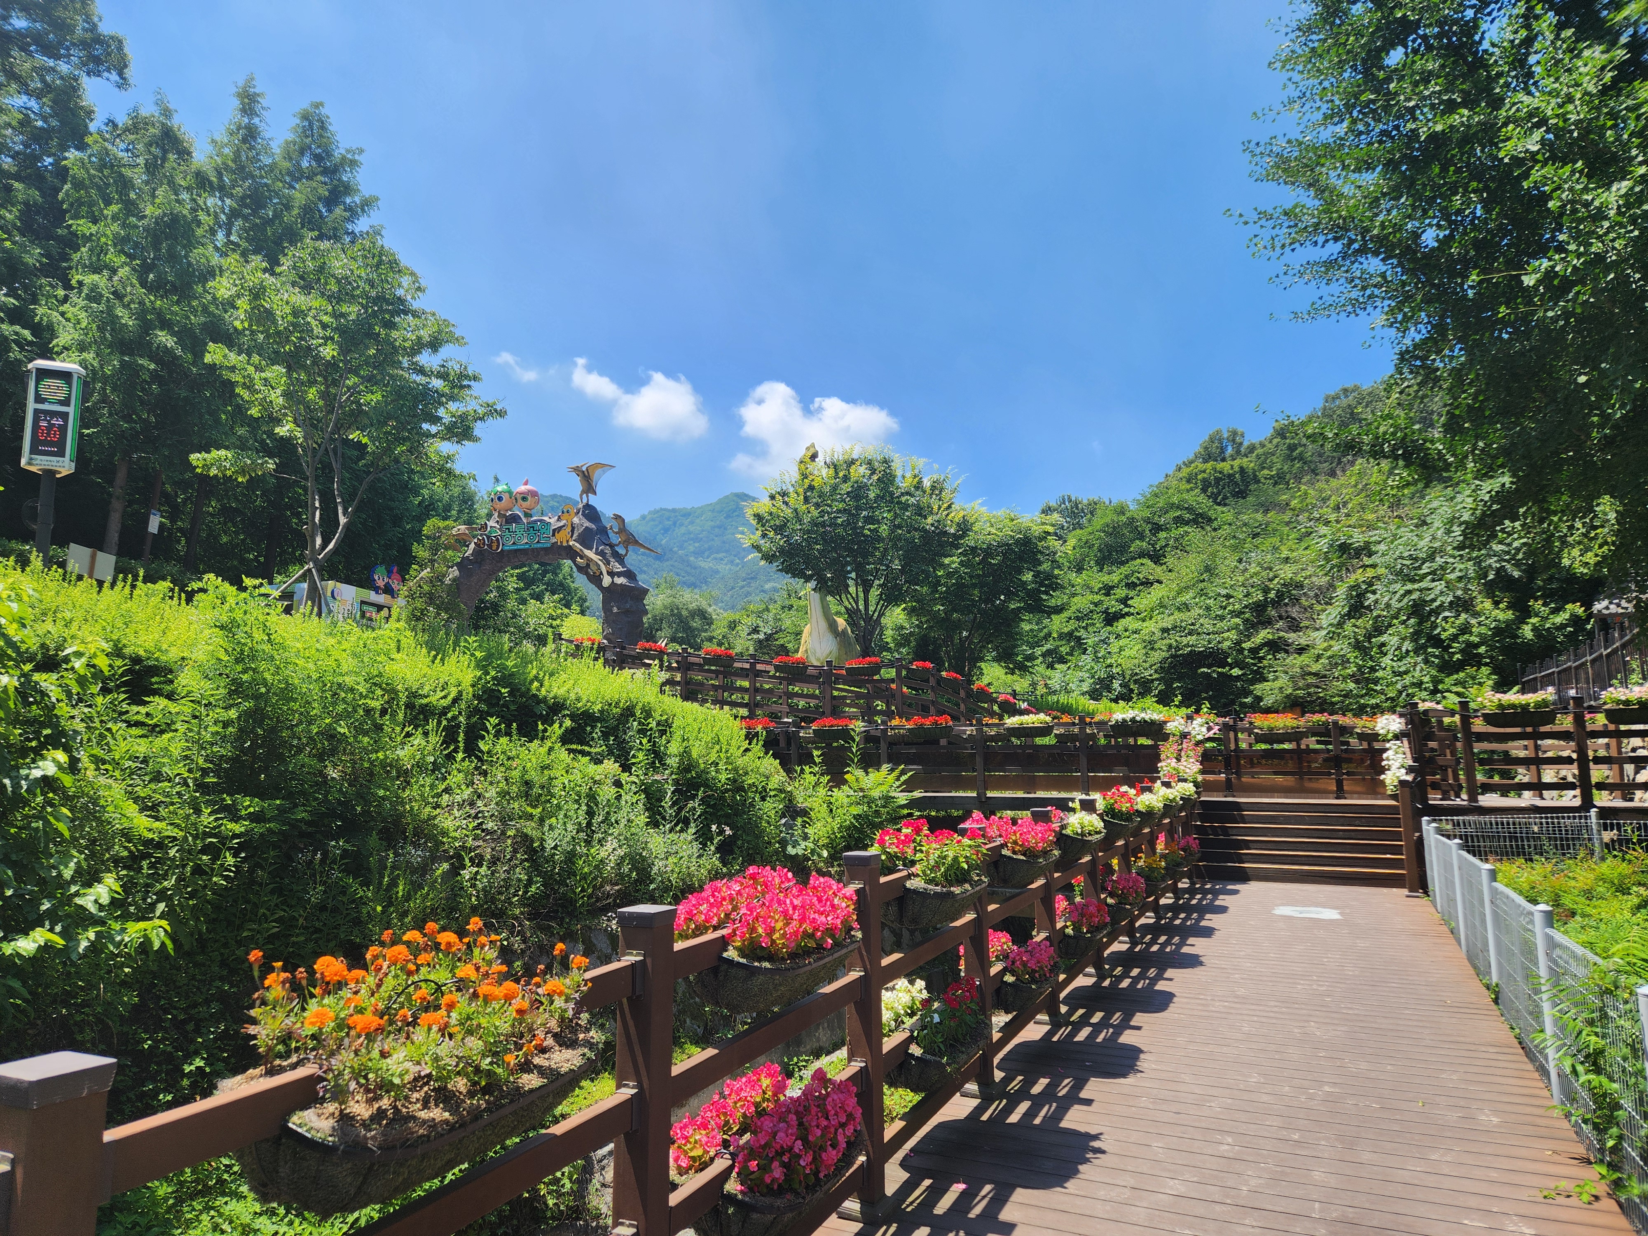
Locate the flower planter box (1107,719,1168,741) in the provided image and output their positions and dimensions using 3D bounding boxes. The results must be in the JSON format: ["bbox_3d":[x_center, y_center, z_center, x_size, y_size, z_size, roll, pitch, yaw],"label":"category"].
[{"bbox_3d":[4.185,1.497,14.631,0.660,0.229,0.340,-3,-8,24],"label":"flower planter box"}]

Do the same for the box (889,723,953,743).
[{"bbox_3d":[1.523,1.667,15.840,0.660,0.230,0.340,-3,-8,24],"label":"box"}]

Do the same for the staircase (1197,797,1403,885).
[{"bbox_3d":[5.702,2.687,13.225,2.352,0.864,1.370,-3,-8,24],"label":"staircase"}]

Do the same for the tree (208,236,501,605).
[{"bbox_3d":[-9.493,-3.825,22.000,5.856,8.038,5.677,3,-8,-23],"label":"tree"}]

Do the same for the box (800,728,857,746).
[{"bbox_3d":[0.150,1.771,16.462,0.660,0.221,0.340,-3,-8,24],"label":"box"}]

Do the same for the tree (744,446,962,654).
[{"bbox_3d":[0.714,-1.510,27.000,5.289,5.538,5.127,0,-7,2],"label":"tree"}]

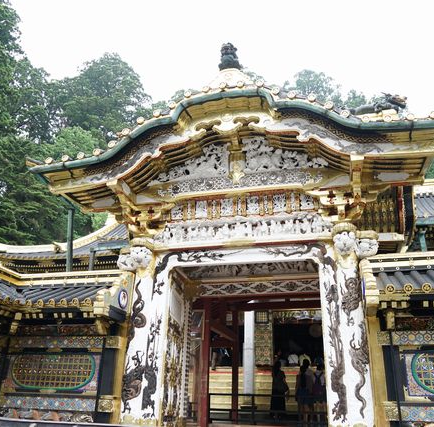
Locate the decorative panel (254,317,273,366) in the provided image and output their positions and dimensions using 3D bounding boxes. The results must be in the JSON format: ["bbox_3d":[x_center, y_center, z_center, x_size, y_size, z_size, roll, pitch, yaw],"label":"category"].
[{"bbox_3d":[1.805,4.878,16.316,0.734,1.776,0.080,-6,-24,18],"label":"decorative panel"}]

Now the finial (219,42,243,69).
[{"bbox_3d":[0.221,-2.557,6.973,0.320,0.470,0.330,-5,-22,16],"label":"finial"}]

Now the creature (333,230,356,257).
[{"bbox_3d":[1.758,0.417,5.880,0.280,0.310,0.320,-5,-22,16],"label":"creature"}]

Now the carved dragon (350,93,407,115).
[{"bbox_3d":[2.968,-2.017,7.888,1.000,0.400,0.320,-5,-22,16],"label":"carved dragon"}]

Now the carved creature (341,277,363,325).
[{"bbox_3d":[1.829,1.188,5.771,0.250,0.650,0.110,-5,-22,16],"label":"carved creature"}]

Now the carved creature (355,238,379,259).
[{"bbox_3d":[2.093,0.480,5.870,0.320,0.310,0.280,-5,-22,16],"label":"carved creature"}]

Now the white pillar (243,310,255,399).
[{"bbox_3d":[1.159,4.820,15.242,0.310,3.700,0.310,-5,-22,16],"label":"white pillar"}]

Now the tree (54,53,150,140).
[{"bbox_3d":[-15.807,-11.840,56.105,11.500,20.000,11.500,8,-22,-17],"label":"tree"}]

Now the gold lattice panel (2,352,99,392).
[{"bbox_3d":[-2.610,2.484,6.706,1.650,0.560,0.100,-5,-22,16],"label":"gold lattice panel"}]

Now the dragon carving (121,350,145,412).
[{"bbox_3d":[-1.172,2.353,5.977,0.330,0.820,0.100,-5,-22,16],"label":"dragon carving"}]

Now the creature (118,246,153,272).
[{"bbox_3d":[-1.249,0.714,6.661,0.570,0.370,0.380,-5,-22,16],"label":"creature"}]

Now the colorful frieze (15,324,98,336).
[{"bbox_3d":[-2.628,1.911,6.957,1.480,0.170,0.120,-5,-22,16],"label":"colorful frieze"}]

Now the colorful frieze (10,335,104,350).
[{"bbox_3d":[-2.596,2.076,6.860,1.680,0.210,0.100,-5,-22,16],"label":"colorful frieze"}]

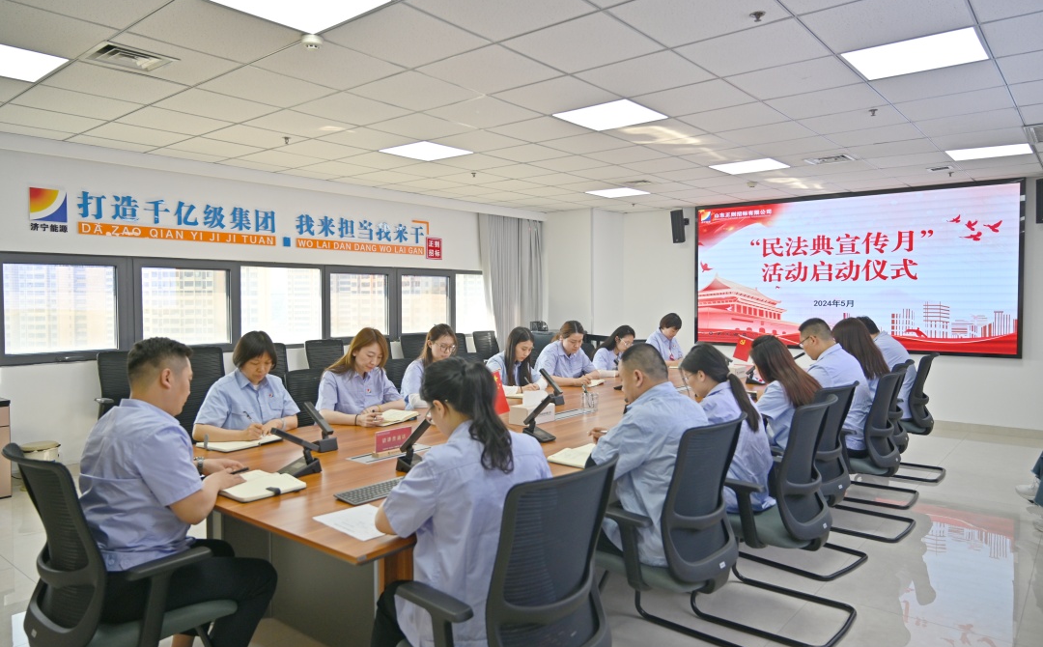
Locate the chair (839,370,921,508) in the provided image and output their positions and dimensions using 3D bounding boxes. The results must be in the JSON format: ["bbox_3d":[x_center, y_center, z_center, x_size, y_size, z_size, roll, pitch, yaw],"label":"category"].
[{"bbox_3d":[2.150,0.793,4.479,0.620,0.980,0.600,2,3,40],"label":"chair"}]

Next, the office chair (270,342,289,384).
[{"bbox_3d":[-2.307,0.703,6.535,0.620,0.990,0.600,2,3,40],"label":"office chair"}]

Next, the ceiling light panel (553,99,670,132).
[{"bbox_3d":[0.608,-1.391,4.655,0.600,0.040,0.600,2,3,40],"label":"ceiling light panel"}]

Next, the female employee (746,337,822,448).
[{"bbox_3d":[1.405,0.681,3.958,0.700,1.220,0.480,2,3,40],"label":"female employee"}]

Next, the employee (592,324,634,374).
[{"bbox_3d":[0.813,0.613,6.619,0.800,1.190,0.580,1,3,36],"label":"employee"}]

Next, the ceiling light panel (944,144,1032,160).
[{"bbox_3d":[3.924,-1.452,5.830,0.600,0.040,0.600,2,3,40],"label":"ceiling light panel"}]

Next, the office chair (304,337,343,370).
[{"bbox_3d":[-1.907,0.687,7.421,0.620,0.980,0.600,2,3,40],"label":"office chair"}]

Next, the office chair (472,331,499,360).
[{"bbox_3d":[-0.253,0.610,9.400,0.620,0.980,0.600,2,3,40],"label":"office chair"}]

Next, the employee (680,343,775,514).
[{"bbox_3d":[0.900,0.702,3.350,0.700,1.225,0.480,2,3,40],"label":"employee"}]

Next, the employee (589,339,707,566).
[{"bbox_3d":[0.431,0.702,2.816,0.740,1.265,0.540,2,3,40],"label":"employee"}]

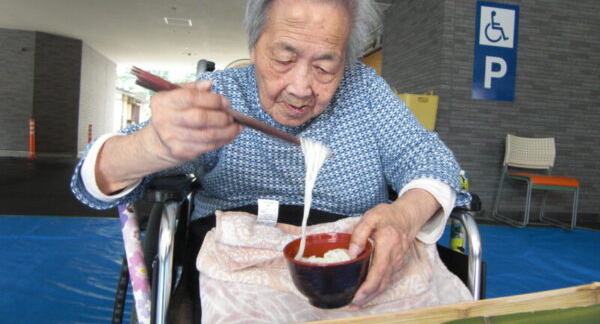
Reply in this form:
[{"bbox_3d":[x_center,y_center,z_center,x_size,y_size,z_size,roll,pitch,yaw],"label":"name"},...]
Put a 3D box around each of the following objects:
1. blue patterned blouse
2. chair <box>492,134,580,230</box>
[{"bbox_3d":[-0.029,-0.017,0.810,0.570,0.340,0.400,3,1,-5],"label":"blue patterned blouse"},{"bbox_3d":[2.156,0.166,4.426,0.470,0.810,0.580,3,1,-4],"label":"chair"}]

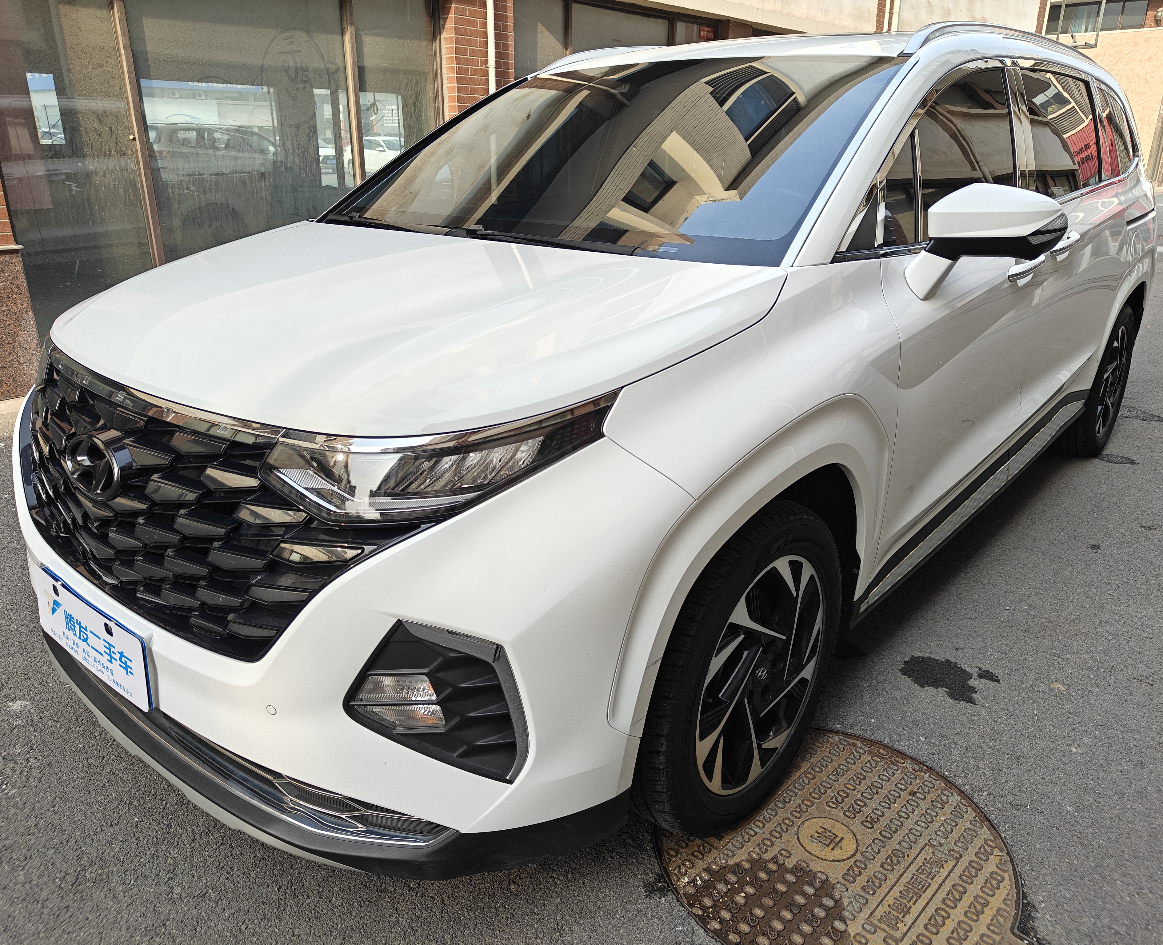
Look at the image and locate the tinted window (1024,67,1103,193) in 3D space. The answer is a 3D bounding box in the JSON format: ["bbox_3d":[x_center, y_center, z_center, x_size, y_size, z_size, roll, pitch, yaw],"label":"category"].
[{"bbox_3d":[1.590,-1.108,2.870,0.060,0.390,0.880,-3,13,43],"label":"tinted window"}]

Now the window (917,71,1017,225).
[{"bbox_3d":[0.961,-0.825,2.188,0.060,0.410,0.800,-3,13,43],"label":"window"}]

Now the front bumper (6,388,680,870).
[{"bbox_3d":[-0.699,0.161,1.770,1.840,0.730,0.600,17,26,38],"label":"front bumper"}]

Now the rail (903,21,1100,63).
[{"bbox_3d":[1.468,-1.361,2.860,0.080,0.130,2.080,17,26,38],"label":"rail"}]

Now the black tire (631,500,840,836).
[{"bbox_3d":[0.282,0.372,1.808,0.235,0.700,0.710,17,26,38],"label":"black tire"}]

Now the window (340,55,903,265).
[{"bbox_3d":[-0.003,-0.857,2.253,1.520,0.140,1.030,17,53,38],"label":"window"}]

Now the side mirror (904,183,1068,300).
[{"bbox_3d":[0.825,-0.472,1.797,0.280,0.235,0.200,17,26,38],"label":"side mirror"}]

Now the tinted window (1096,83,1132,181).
[{"bbox_3d":[2.124,-1.336,3.464,0.060,0.350,0.700,-3,14,40],"label":"tinted window"}]

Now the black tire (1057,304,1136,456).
[{"bbox_3d":[2.284,-0.439,3.969,0.235,0.700,0.705,17,26,38],"label":"black tire"}]

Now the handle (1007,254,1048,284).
[{"bbox_3d":[1.230,-0.559,2.400,0.060,0.060,0.310,17,26,38],"label":"handle"}]

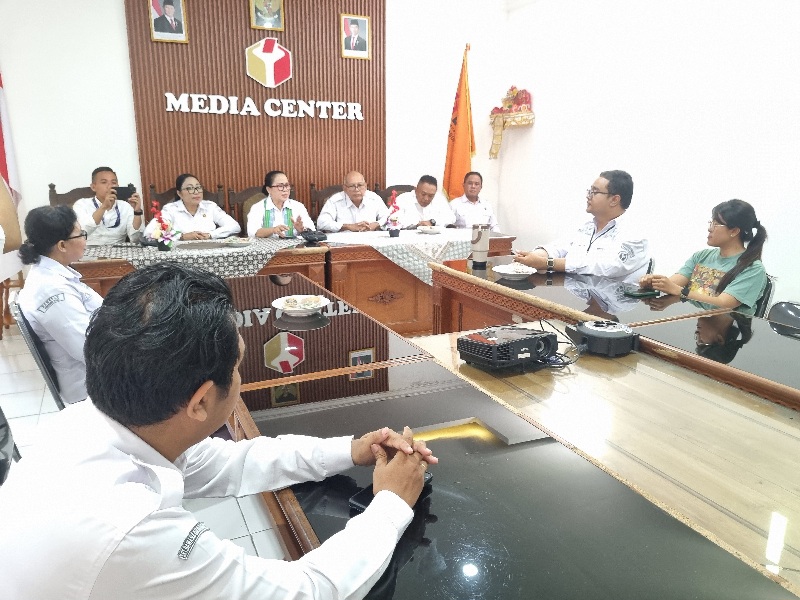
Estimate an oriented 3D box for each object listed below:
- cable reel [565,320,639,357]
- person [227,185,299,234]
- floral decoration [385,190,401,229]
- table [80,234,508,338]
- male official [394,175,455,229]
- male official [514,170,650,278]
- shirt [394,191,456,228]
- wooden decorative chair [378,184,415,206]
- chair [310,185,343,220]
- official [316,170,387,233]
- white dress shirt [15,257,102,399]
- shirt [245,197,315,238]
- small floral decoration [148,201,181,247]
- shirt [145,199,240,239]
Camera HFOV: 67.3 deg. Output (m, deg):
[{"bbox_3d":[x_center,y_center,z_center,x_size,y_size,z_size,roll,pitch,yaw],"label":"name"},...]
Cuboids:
[{"bbox_3d":[0.743,0.143,2.220,0.260,0.090,0.225,2,14,7],"label":"cable reel"},{"bbox_3d":[-0.955,-0.416,4.917,0.540,1.240,0.680,-9,17,-36],"label":"person"},{"bbox_3d":[-0.036,-0.662,4.655,0.140,0.355,0.140,-6,15,-25],"label":"floral decoration"},{"bbox_3d":[-0.642,-0.068,4.539,3.100,0.760,0.670,-6,15,-25],"label":"table"},{"bbox_3d":[0.287,-0.528,5.529,0.540,1.200,0.680,-6,15,-26],"label":"male official"},{"bbox_3d":[1.029,-0.071,3.469,0.860,1.310,0.560,-6,15,-25],"label":"male official"},{"bbox_3d":[0.260,-0.717,5.546,0.540,0.620,0.420,-6,15,-26],"label":"shirt"},{"bbox_3d":[0.141,-0.518,5.638,0.570,1.130,0.580,-6,15,-25],"label":"wooden decorative chair"},{"bbox_3d":[-0.380,-0.427,5.233,0.610,1.130,0.580,-6,15,-26],"label":"chair"},{"bbox_3d":[-0.354,-0.474,5.201,0.570,1.235,0.680,-5,15,-23],"label":"official"},{"bbox_3d":[-1.326,0.097,2.618,0.480,0.590,0.460,-6,15,-25],"label":"white dress shirt"},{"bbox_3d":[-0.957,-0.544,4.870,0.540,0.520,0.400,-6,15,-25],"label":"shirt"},{"bbox_3d":[-1.556,-0.492,3.931,0.200,0.335,0.200,-6,15,-25],"label":"small floral decoration"},{"bbox_3d":[-1.586,-0.489,4.617,0.640,0.600,0.420,-8,16,-31],"label":"shirt"}]

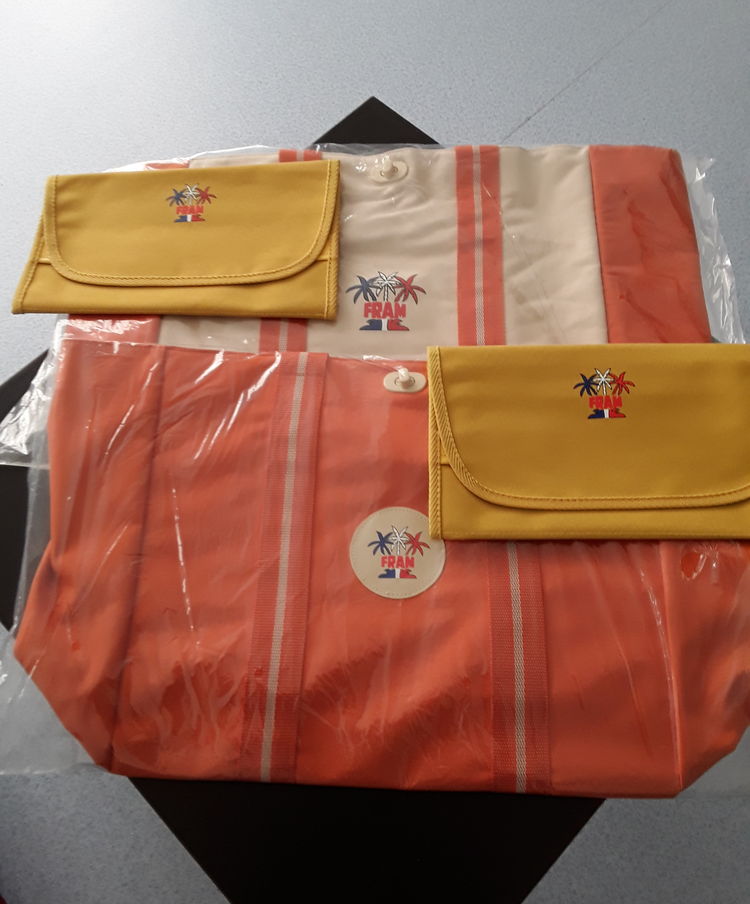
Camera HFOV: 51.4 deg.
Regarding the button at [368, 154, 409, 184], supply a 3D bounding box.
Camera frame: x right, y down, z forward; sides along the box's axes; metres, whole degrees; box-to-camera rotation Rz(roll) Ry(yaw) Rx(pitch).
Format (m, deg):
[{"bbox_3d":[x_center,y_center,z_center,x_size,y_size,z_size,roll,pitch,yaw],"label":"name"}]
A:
[{"bbox_3d":[0.012,-0.250,0.683,0.034,0.014,0.020,-7,67,-1],"label":"button"}]

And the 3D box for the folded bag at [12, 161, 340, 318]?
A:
[{"bbox_3d":[-0.158,-0.174,0.647,0.257,0.015,0.153,0,67,2],"label":"folded bag"}]

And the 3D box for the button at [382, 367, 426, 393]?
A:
[{"bbox_3d":[0.023,-0.056,0.596,0.034,0.014,0.020,2,67,3],"label":"button"}]

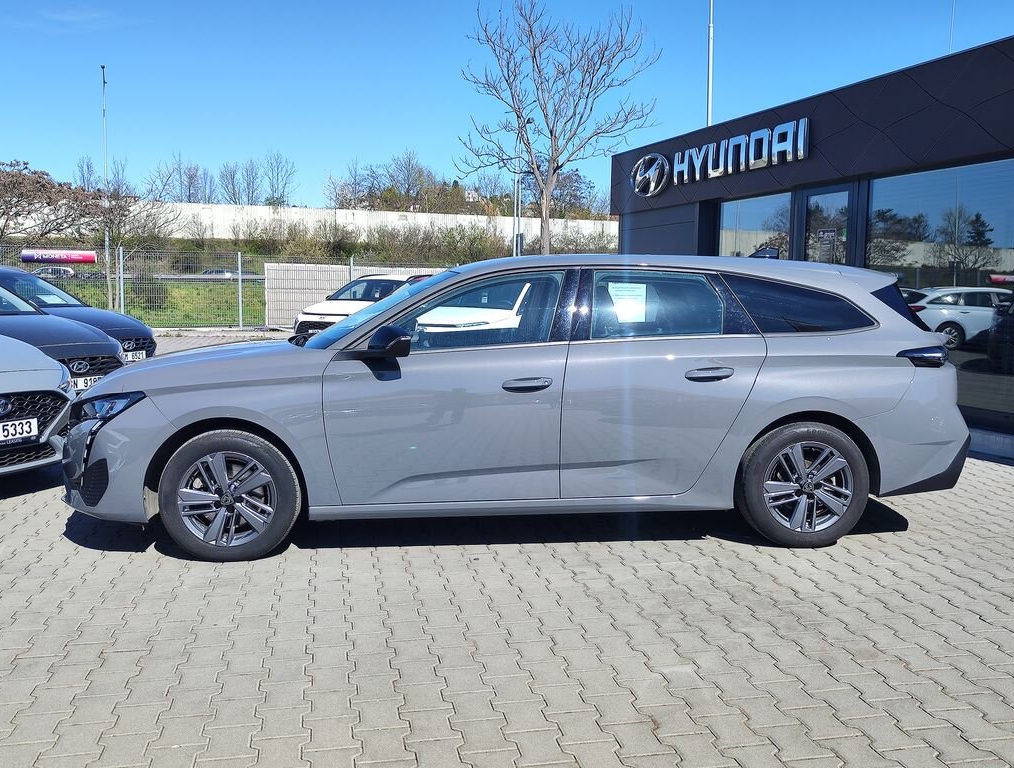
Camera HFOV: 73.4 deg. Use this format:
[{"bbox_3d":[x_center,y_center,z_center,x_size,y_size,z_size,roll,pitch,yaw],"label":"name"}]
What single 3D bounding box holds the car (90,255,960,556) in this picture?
[{"bbox_3d":[0.075,-0.022,3.985,4.640,1.450,1.880,0,8,-4],"label":"car"}]

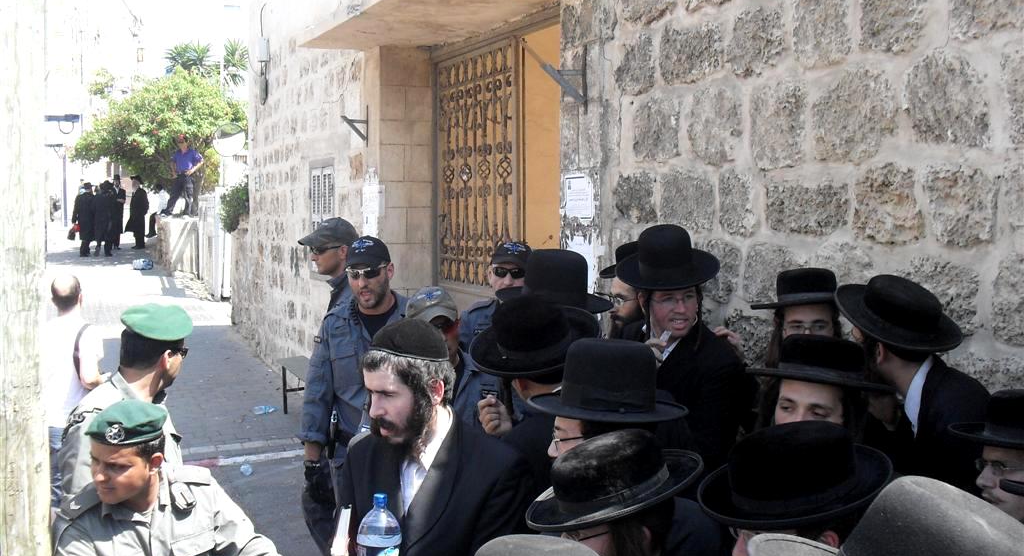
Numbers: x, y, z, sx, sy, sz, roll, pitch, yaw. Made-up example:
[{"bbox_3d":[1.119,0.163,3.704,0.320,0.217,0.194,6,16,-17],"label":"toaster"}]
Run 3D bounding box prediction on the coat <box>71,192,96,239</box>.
[{"bbox_3d":[-10.763,-1.548,28.300,0.600,1.180,0.380,2,5,23],"label":"coat"}]

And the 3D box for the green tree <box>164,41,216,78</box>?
[{"bbox_3d":[-10.884,-4.807,38.279,2.000,6.400,2.000,0,5,0],"label":"green tree"}]

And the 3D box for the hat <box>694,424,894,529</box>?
[{"bbox_3d":[0.495,0.332,1.970,0.340,0.130,0.325,-8,15,5],"label":"hat"}]

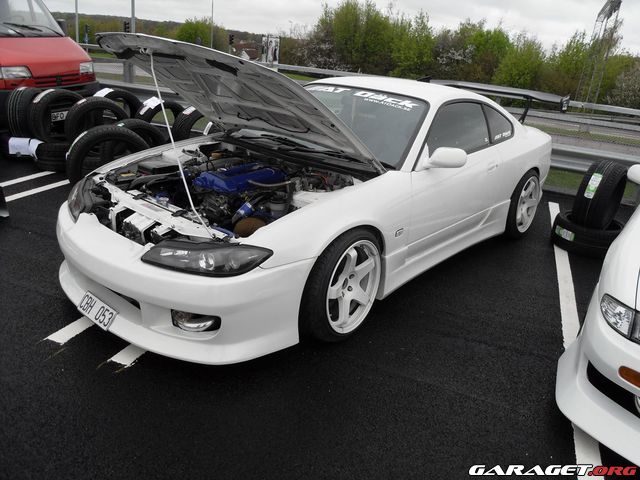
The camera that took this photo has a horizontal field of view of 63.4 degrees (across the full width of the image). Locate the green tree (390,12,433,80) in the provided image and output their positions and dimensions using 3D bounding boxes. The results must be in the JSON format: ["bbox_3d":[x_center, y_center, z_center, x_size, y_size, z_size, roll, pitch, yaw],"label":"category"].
[{"bbox_3d":[4.913,-10.037,27.689,2.500,3.921,2.500,8,21,7],"label":"green tree"}]

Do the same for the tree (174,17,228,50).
[{"bbox_3d":[-13.504,-22.505,58.913,5.800,5.197,5.800,0,21,-13],"label":"tree"}]

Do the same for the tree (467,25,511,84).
[{"bbox_3d":[8.559,-9.079,26.619,2.300,3.526,2.300,11,21,14],"label":"tree"}]

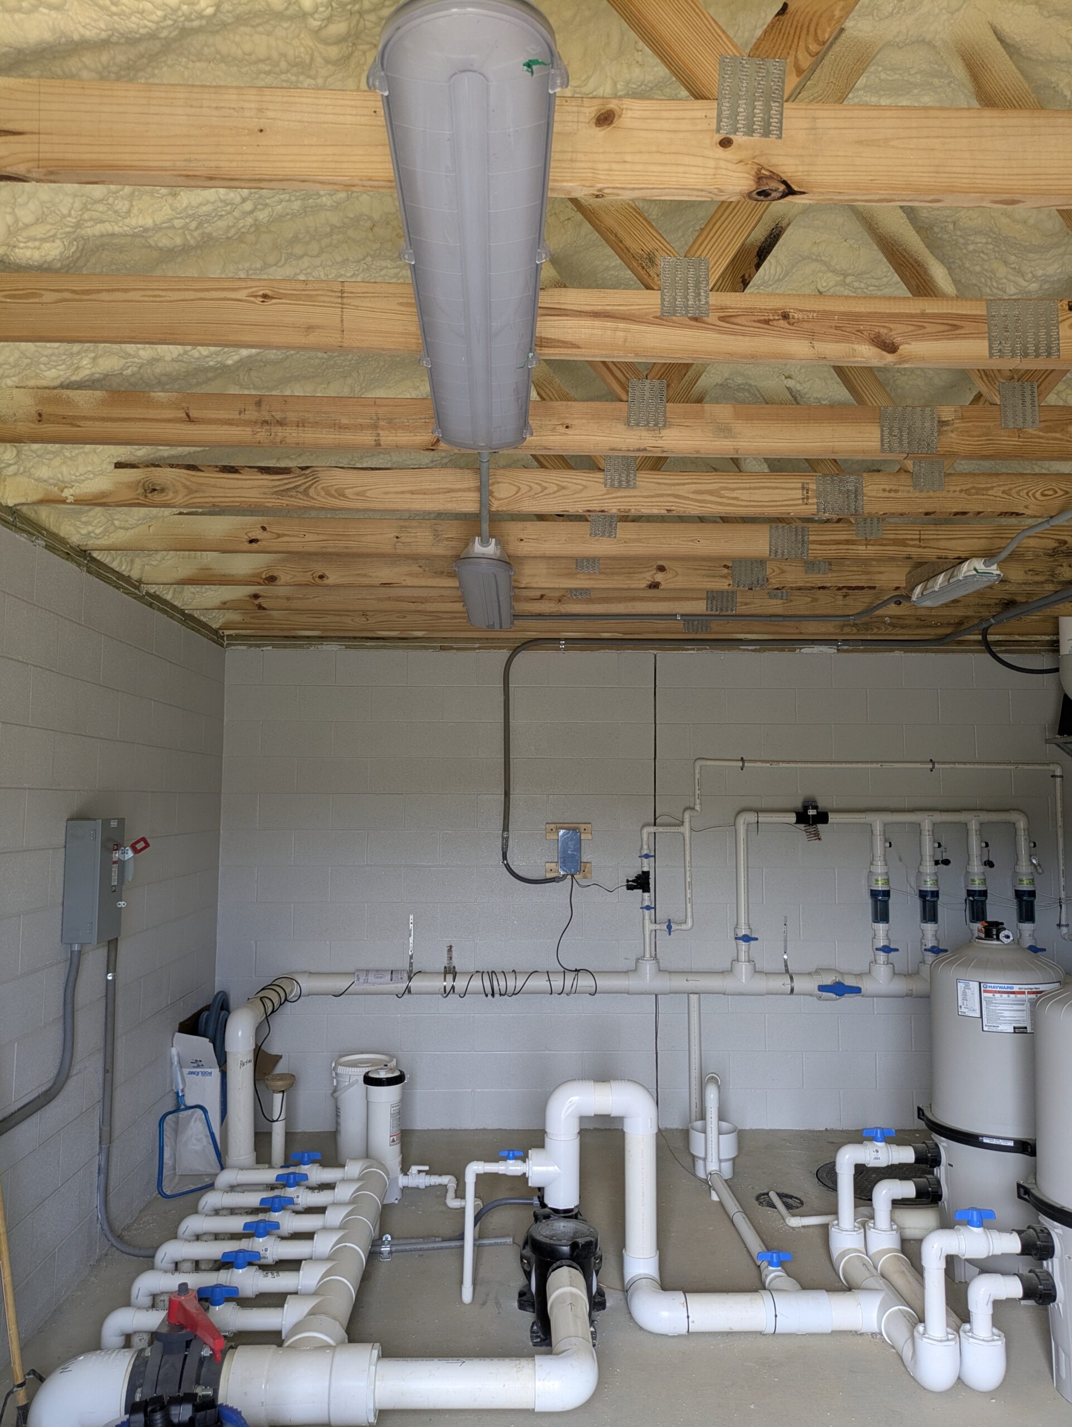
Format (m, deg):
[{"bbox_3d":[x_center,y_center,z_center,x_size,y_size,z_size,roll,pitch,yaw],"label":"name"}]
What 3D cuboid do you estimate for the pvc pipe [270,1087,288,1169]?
[{"bbox_3d":[-1.250,2.034,5.012,0.061,0.398,0.061,0,-5,-1],"label":"pvc pipe"}]

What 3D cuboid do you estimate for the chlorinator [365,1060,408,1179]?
[{"bbox_3d":[-0.693,1.925,4.741,0.188,0.574,0.188,0,-5,0],"label":"chlorinator"}]

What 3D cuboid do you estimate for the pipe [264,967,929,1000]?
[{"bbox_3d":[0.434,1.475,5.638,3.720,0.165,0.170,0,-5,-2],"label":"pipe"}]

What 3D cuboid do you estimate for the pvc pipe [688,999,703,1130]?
[{"bbox_3d":[0.867,1.908,5.608,0.064,0.771,0.064,0,-5,-1],"label":"pvc pipe"}]

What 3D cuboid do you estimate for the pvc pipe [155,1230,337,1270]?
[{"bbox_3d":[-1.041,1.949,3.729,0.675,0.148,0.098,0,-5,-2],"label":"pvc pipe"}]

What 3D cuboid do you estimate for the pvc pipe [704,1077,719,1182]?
[{"bbox_3d":[0.806,1.903,4.729,0.065,0.482,0.090,0,-5,-2],"label":"pvc pipe"}]

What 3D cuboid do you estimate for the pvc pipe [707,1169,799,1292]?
[{"bbox_3d":[0.863,2.097,4.231,0.096,0.130,1.048,1,-5,-5],"label":"pvc pipe"}]

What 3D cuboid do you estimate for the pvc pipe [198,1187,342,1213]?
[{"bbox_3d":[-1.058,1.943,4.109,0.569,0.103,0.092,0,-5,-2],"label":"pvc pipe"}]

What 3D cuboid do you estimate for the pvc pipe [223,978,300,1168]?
[{"bbox_3d":[-1.331,1.741,5.070,0.135,0.785,1.120,0,-5,-2],"label":"pvc pipe"}]

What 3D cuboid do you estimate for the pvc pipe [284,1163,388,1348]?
[{"bbox_3d":[-0.704,1.946,3.748,0.200,0.144,1.545,0,-5,-2],"label":"pvc pipe"}]

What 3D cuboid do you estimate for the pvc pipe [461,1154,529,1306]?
[{"bbox_3d":[-0.146,1.888,3.764,0.240,0.488,0.060,0,-5,-1],"label":"pvc pipe"}]

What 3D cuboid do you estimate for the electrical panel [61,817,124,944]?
[{"bbox_3d":[-1.636,0.615,3.829,0.126,0.443,0.225,0,-5,-2],"label":"electrical panel"}]

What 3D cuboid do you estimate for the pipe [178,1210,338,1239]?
[{"bbox_3d":[-1.040,1.918,3.860,0.593,0.103,0.092,0,-5,-2],"label":"pipe"}]

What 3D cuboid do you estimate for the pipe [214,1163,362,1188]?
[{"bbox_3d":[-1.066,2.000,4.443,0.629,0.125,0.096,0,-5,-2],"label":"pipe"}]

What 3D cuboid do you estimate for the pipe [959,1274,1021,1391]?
[{"bbox_3d":[1.433,1.937,3.263,0.199,0.319,0.180,0,-5,-1],"label":"pipe"}]

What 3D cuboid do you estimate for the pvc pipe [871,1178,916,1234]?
[{"bbox_3d":[1.377,1.889,3.959,0.169,0.193,0.076,0,-5,-1],"label":"pvc pipe"}]

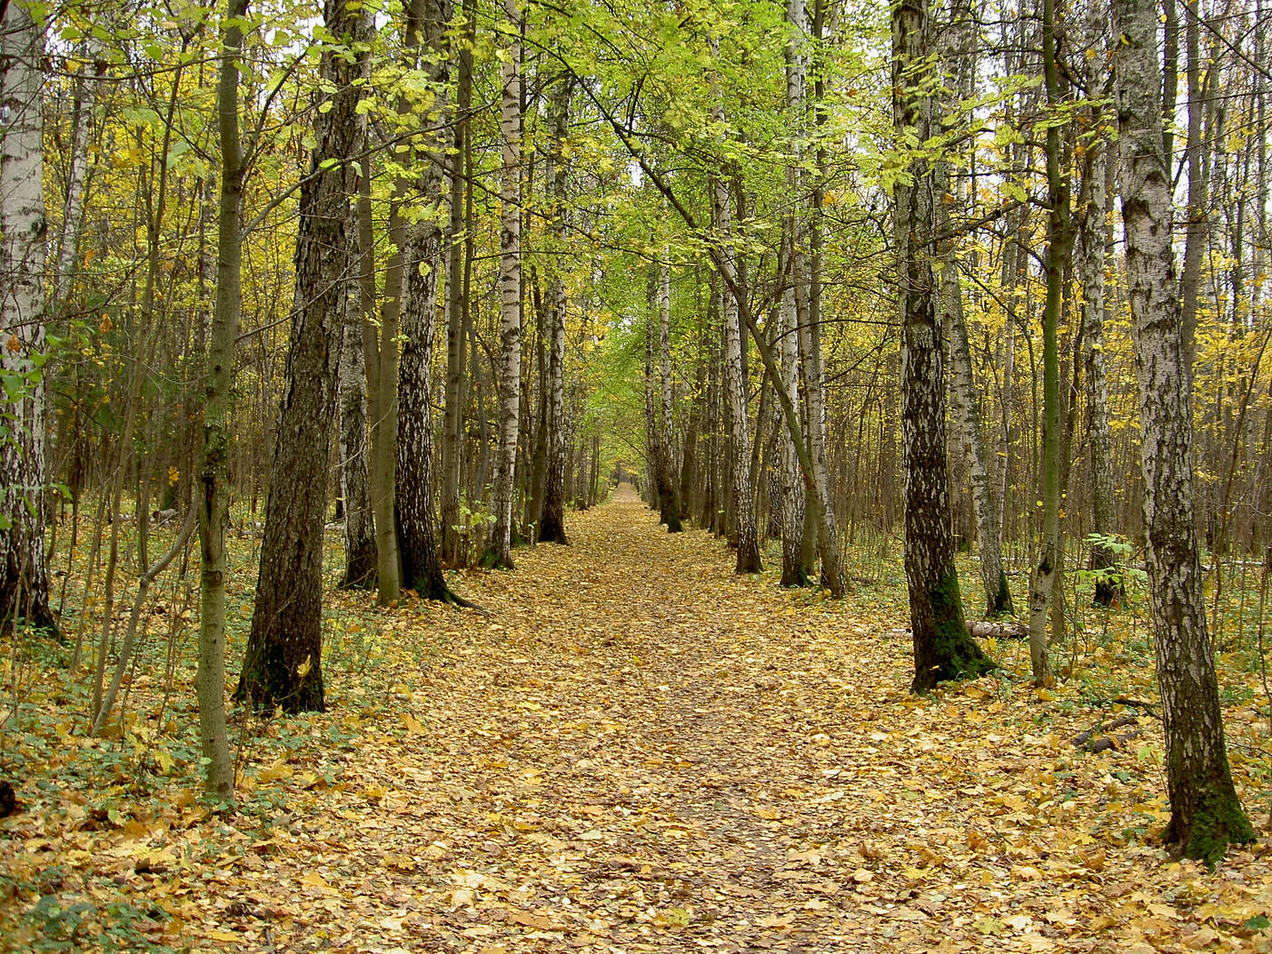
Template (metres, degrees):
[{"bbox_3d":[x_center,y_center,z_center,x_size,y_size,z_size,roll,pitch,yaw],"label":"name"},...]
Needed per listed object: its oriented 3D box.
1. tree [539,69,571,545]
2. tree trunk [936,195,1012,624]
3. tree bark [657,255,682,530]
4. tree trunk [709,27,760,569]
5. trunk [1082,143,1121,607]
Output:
[{"bbox_3d":[-2.106,-4.447,37.500,0.600,12.400,0.600,0,0,0],"label":"tree"},{"bbox_3d":[4.114,-0.856,17.500,0.300,5.140,0.300,-7,0,0],"label":"tree trunk"},{"bbox_3d":[1.076,-2.721,47.000,0.550,9.060,0.550,-1,0,0],"label":"tree bark"},{"bbox_3d":[1.749,-3.119,26.000,0.420,9.700,0.420,-3,0,0],"label":"tree trunk"},{"bbox_3d":[6.238,-1.385,19.200,0.360,6.190,0.360,-1,0,0],"label":"trunk"}]

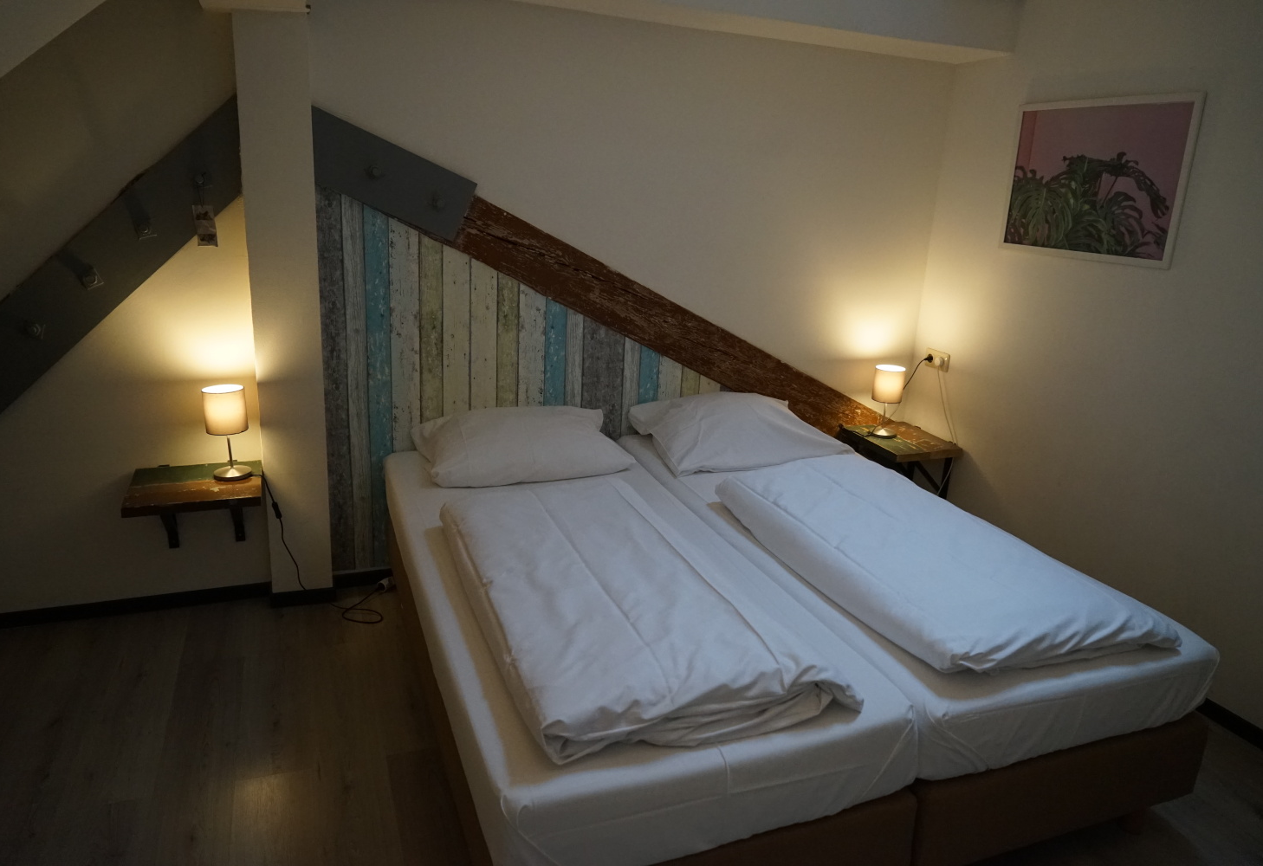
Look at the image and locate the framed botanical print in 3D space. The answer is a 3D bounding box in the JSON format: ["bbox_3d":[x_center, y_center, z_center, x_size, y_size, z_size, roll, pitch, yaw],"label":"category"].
[{"bbox_3d":[1.649,-0.911,3.123,0.022,0.545,0.763,-3,18,-21],"label":"framed botanical print"}]

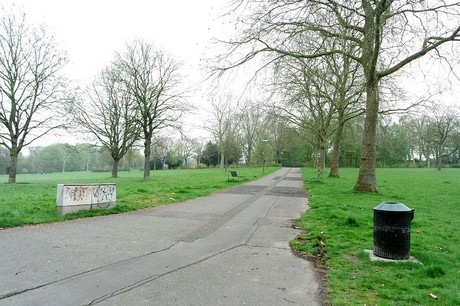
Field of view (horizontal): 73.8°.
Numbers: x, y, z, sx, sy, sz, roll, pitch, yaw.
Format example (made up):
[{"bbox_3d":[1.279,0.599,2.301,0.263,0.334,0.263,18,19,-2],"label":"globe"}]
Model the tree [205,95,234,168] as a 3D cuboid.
[{"bbox_3d":[-2.060,-4.210,60.000,5.870,14.490,5.580,0,-2,0],"label":"tree"}]

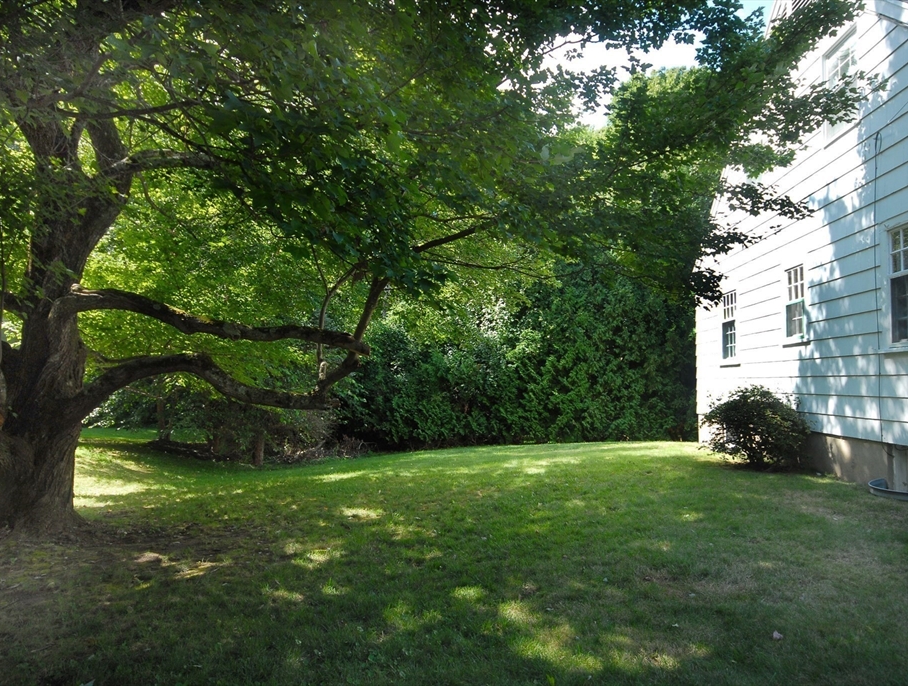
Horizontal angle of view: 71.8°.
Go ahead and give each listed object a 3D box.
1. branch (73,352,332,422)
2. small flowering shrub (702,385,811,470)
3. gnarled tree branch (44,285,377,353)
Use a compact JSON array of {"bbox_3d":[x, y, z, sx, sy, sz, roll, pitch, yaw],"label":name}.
[{"bbox_3d":[-2.570,0.450,6.300,2.700,0.640,0.500,1,-4,6],"label":"branch"},{"bbox_3d":[4.460,1.230,9.250,1.400,1.200,1.450,1,-4,3],"label":"small flowering shrub"},{"bbox_3d":[-2.330,-0.220,5.950,3.200,0.620,0.500,0,-4,10],"label":"gnarled tree branch"}]

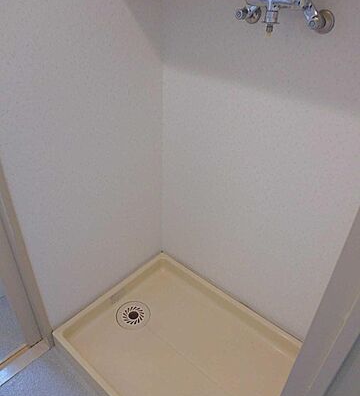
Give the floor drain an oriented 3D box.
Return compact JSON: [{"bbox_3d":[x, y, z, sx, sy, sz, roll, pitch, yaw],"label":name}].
[{"bbox_3d":[-0.207,0.527,1.488,0.151,0.014,0.151,2,34,-1],"label":"floor drain"}]

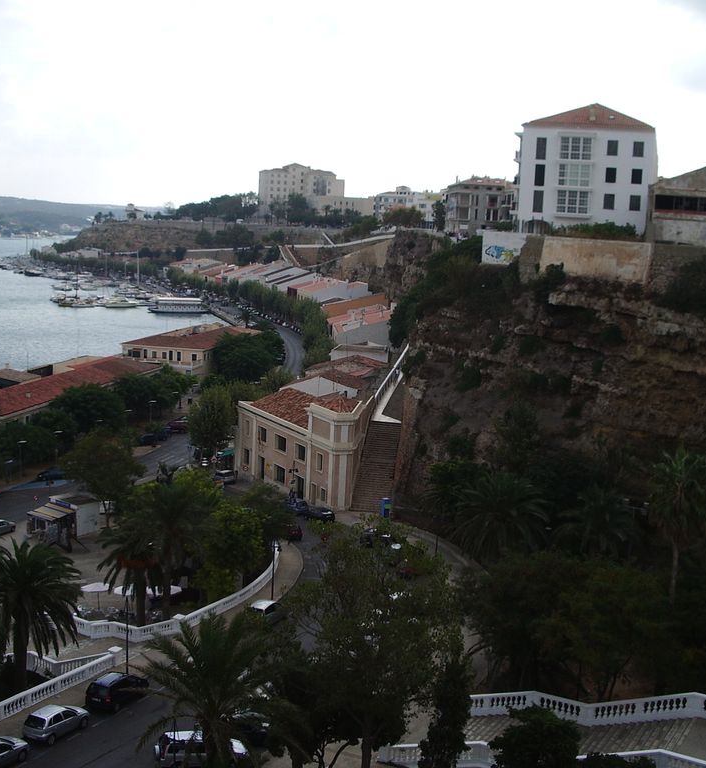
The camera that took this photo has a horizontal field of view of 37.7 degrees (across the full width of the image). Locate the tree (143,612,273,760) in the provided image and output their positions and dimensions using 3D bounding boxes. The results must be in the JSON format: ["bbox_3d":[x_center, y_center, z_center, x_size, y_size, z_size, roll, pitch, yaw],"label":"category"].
[{"bbox_3d":[-6.382,14.876,47.369,6.600,8.500,6.600,2,9,0],"label":"tree"}]

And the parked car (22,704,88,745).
[{"bbox_3d":[-16.035,18.268,56.340,1.660,1.440,3.850,7,6,27],"label":"parked car"}]

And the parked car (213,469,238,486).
[{"bbox_3d":[-17.670,12.750,144.230,1.720,1.560,4.150,-1,9,-24],"label":"parked car"}]

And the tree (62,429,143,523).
[{"bbox_3d":[-24.231,9.459,102.191,7.951,9.716,7.951,2,8,0],"label":"tree"}]

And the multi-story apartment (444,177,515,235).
[{"bbox_3d":[27.167,-37.413,219.518,12.500,12.098,17.000,2,8,2],"label":"multi-story apartment"}]

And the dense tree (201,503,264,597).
[{"bbox_3d":[-10.216,14.858,87.280,5.400,9.200,5.400,2,8,0],"label":"dense tree"}]

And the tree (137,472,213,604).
[{"bbox_3d":[-15.329,13.543,86.525,6.700,11.600,6.700,2,8,0],"label":"tree"}]

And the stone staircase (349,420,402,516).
[{"bbox_3d":[3.032,9.421,120.598,4.300,7.500,13.900,3,8,7],"label":"stone staircase"}]

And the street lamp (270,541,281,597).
[{"bbox_3d":[-6.250,14.910,83.010,1.000,5.280,0.500,2,8,0],"label":"street lamp"}]

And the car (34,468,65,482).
[{"bbox_3d":[-35.070,10.353,121.830,4.100,1.450,1.720,-5,11,-38],"label":"car"}]

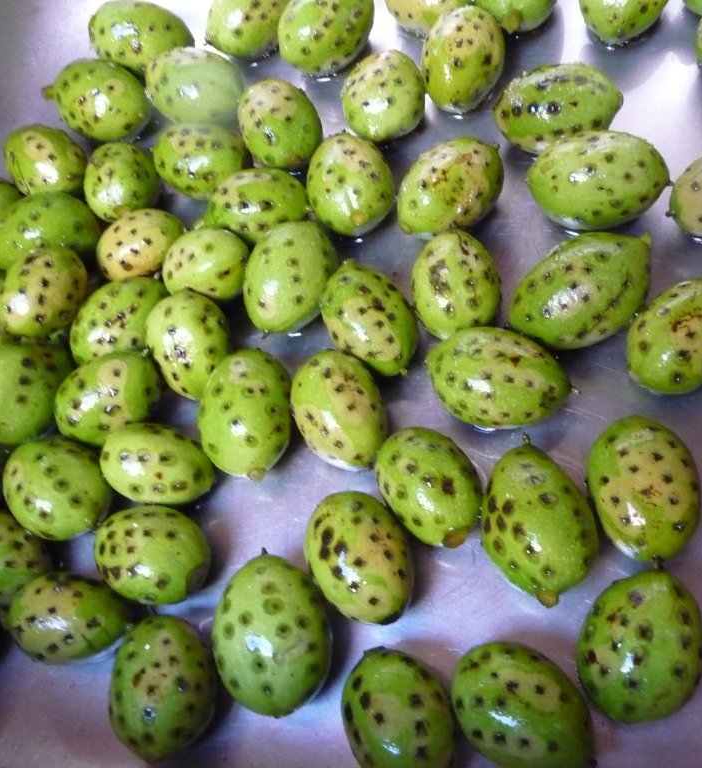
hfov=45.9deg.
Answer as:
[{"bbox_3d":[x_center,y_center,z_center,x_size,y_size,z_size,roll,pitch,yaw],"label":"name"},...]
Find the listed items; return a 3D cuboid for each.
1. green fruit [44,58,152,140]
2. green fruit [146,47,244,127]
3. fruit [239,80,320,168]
[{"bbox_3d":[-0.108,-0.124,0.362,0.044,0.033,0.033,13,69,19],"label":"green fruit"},{"bbox_3d":[-0.064,-0.121,0.339,0.040,0.030,0.030,5,66,10],"label":"green fruit"},{"bbox_3d":[-0.029,-0.107,0.340,0.032,0.032,0.042,-34,63,-5],"label":"fruit"}]

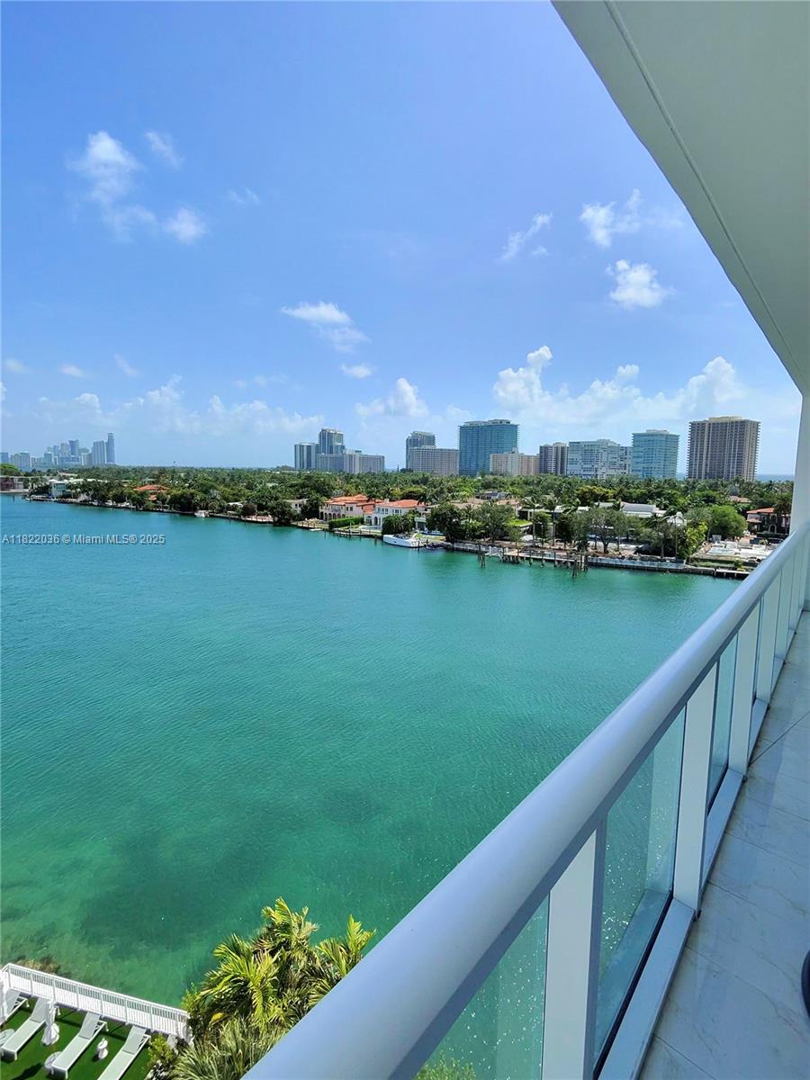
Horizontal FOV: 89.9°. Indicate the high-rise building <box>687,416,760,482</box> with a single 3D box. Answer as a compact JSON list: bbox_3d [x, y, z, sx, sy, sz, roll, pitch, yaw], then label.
[{"bbox_3d":[361.707,-93.506,456.999,44.000,84.000,52.000,-8,13,-41],"label":"high-rise building"}]

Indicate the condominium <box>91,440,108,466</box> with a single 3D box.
[{"bbox_3d":[-1782.114,-500.021,2361.493,68.000,150.000,42.000,-8,13,-41],"label":"condominium"}]

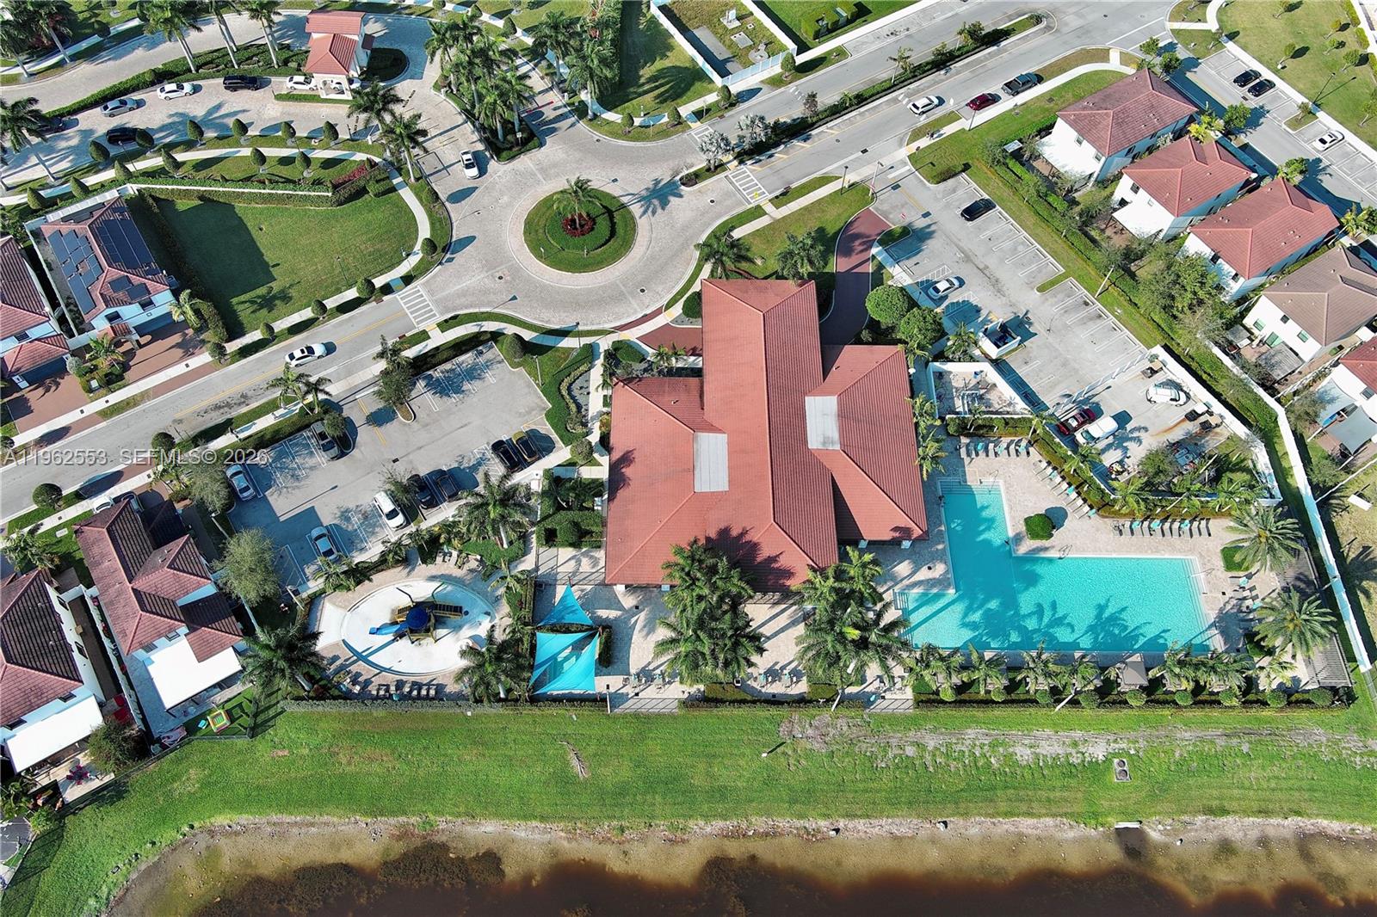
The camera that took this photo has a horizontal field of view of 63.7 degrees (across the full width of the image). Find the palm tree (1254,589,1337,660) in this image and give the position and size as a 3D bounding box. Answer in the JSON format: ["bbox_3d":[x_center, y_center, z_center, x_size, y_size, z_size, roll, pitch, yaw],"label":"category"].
[{"bbox_3d":[65.610,19.113,122.621,8.700,9.300,8.700,3,60,0],"label":"palm tree"}]

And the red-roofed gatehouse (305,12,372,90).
[{"bbox_3d":[-52.240,-60.100,164.350,8.230,7.090,11.750,3,61,1],"label":"red-roofed gatehouse"}]

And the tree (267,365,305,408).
[{"bbox_3d":[-46.469,-7.388,131.162,5.300,8.300,5.300,1,60,-2],"label":"tree"}]

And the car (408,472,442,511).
[{"bbox_3d":[-32.006,3.940,134.099,1.900,1.650,4.750,-29,65,-16],"label":"car"}]

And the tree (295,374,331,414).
[{"bbox_3d":[-43.767,-7.122,131.766,4.800,7.200,4.800,1,60,-2],"label":"tree"}]

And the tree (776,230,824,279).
[{"bbox_3d":[14.629,-26.205,146.068,5.800,6.200,5.800,1,60,-2],"label":"tree"}]

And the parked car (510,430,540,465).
[{"bbox_3d":[-20.213,-1.358,137.333,1.850,1.620,4.500,-30,65,-17],"label":"parked car"}]

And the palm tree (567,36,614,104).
[{"bbox_3d":[-13.752,-52.444,157.313,6.600,10.300,6.600,1,60,-2],"label":"palm tree"}]

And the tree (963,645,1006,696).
[{"bbox_3d":[31.691,23.518,121.092,4.600,7.100,4.600,2,61,0],"label":"tree"}]

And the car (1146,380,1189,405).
[{"bbox_3d":[60.466,-8.004,140.175,4.750,1.650,1.880,9,60,2],"label":"car"}]

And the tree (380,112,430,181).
[{"bbox_3d":[-38.990,-42.377,154.672,6.200,11.200,6.200,2,61,0],"label":"tree"}]

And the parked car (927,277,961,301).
[{"bbox_3d":[34.148,-22.749,147.531,4.550,1.450,1.820,-27,65,-16],"label":"parked car"}]

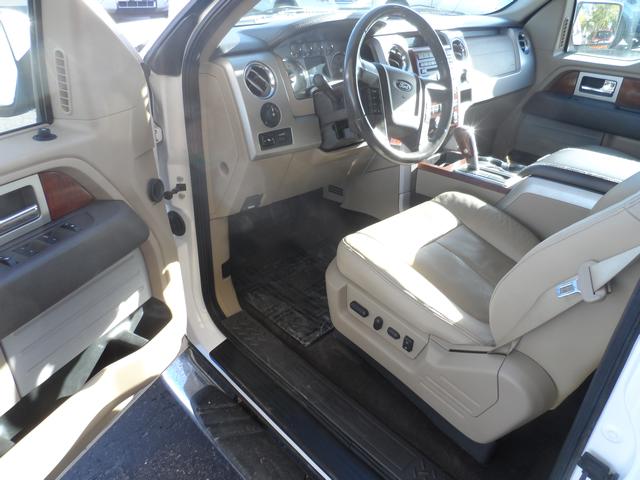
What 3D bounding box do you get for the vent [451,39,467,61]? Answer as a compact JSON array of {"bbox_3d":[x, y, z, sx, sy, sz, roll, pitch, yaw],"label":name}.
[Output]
[{"bbox_3d":[0.496,-0.683,1.592,0.085,0.080,0.030,-24,23,-36],"label":"vent"}]

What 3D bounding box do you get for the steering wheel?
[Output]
[{"bbox_3d":[0.204,-0.392,1.142,0.390,0.390,0.090,-24,17,-36],"label":"steering wheel"}]

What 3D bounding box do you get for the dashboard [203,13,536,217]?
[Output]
[{"bbox_3d":[0.263,-0.575,1.662,1.560,0.480,0.460,-24,38,-36],"label":"dashboard"}]

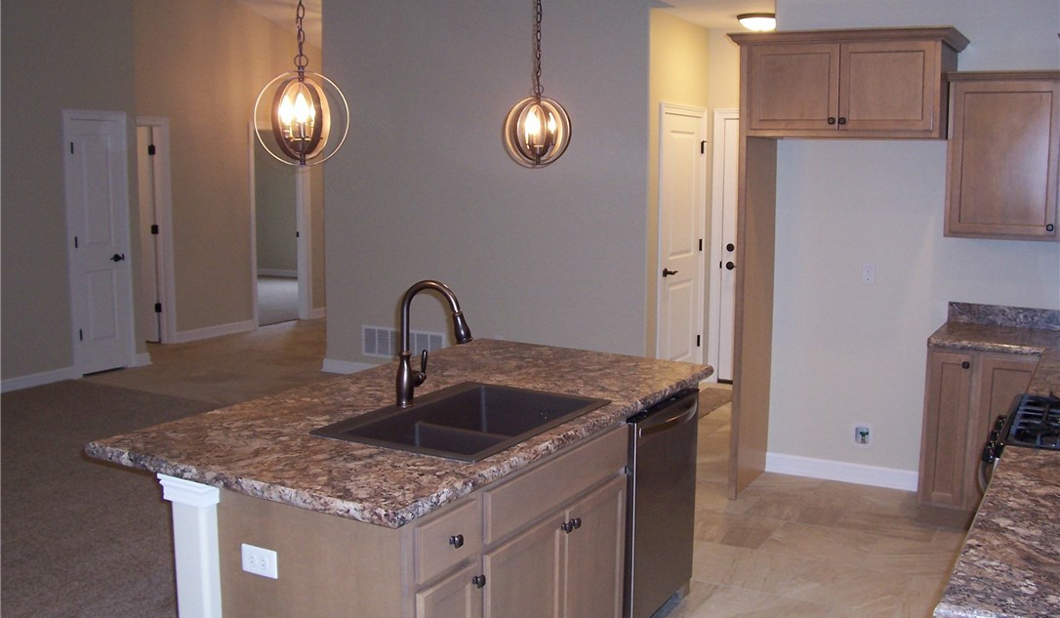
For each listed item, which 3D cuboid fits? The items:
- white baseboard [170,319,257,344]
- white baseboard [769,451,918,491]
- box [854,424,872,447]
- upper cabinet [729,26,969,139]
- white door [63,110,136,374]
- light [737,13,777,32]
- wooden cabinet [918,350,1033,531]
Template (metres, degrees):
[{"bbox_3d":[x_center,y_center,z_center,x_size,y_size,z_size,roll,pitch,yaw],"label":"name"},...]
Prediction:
[{"bbox_3d":[-3.117,0.218,9.927,0.015,0.113,1.090,5,9,30],"label":"white baseboard"},{"bbox_3d":[1.660,0.860,5.281,0.863,0.111,0.015,5,9,30],"label":"white baseboard"},{"bbox_3d":[1.743,0.654,5.234,0.105,0.111,0.053,5,9,30],"label":"box"},{"bbox_3d":[1.517,-1.046,4.757,1.037,0.488,0.628,5,9,30],"label":"upper cabinet"},{"bbox_3d":[-3.430,-0.518,7.952,0.060,2.124,0.589,5,9,30],"label":"white door"},{"bbox_3d":[1.592,-1.953,6.877,0.324,0.115,0.324,5,9,30],"label":"light"},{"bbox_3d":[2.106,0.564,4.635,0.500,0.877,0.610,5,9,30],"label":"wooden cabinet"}]

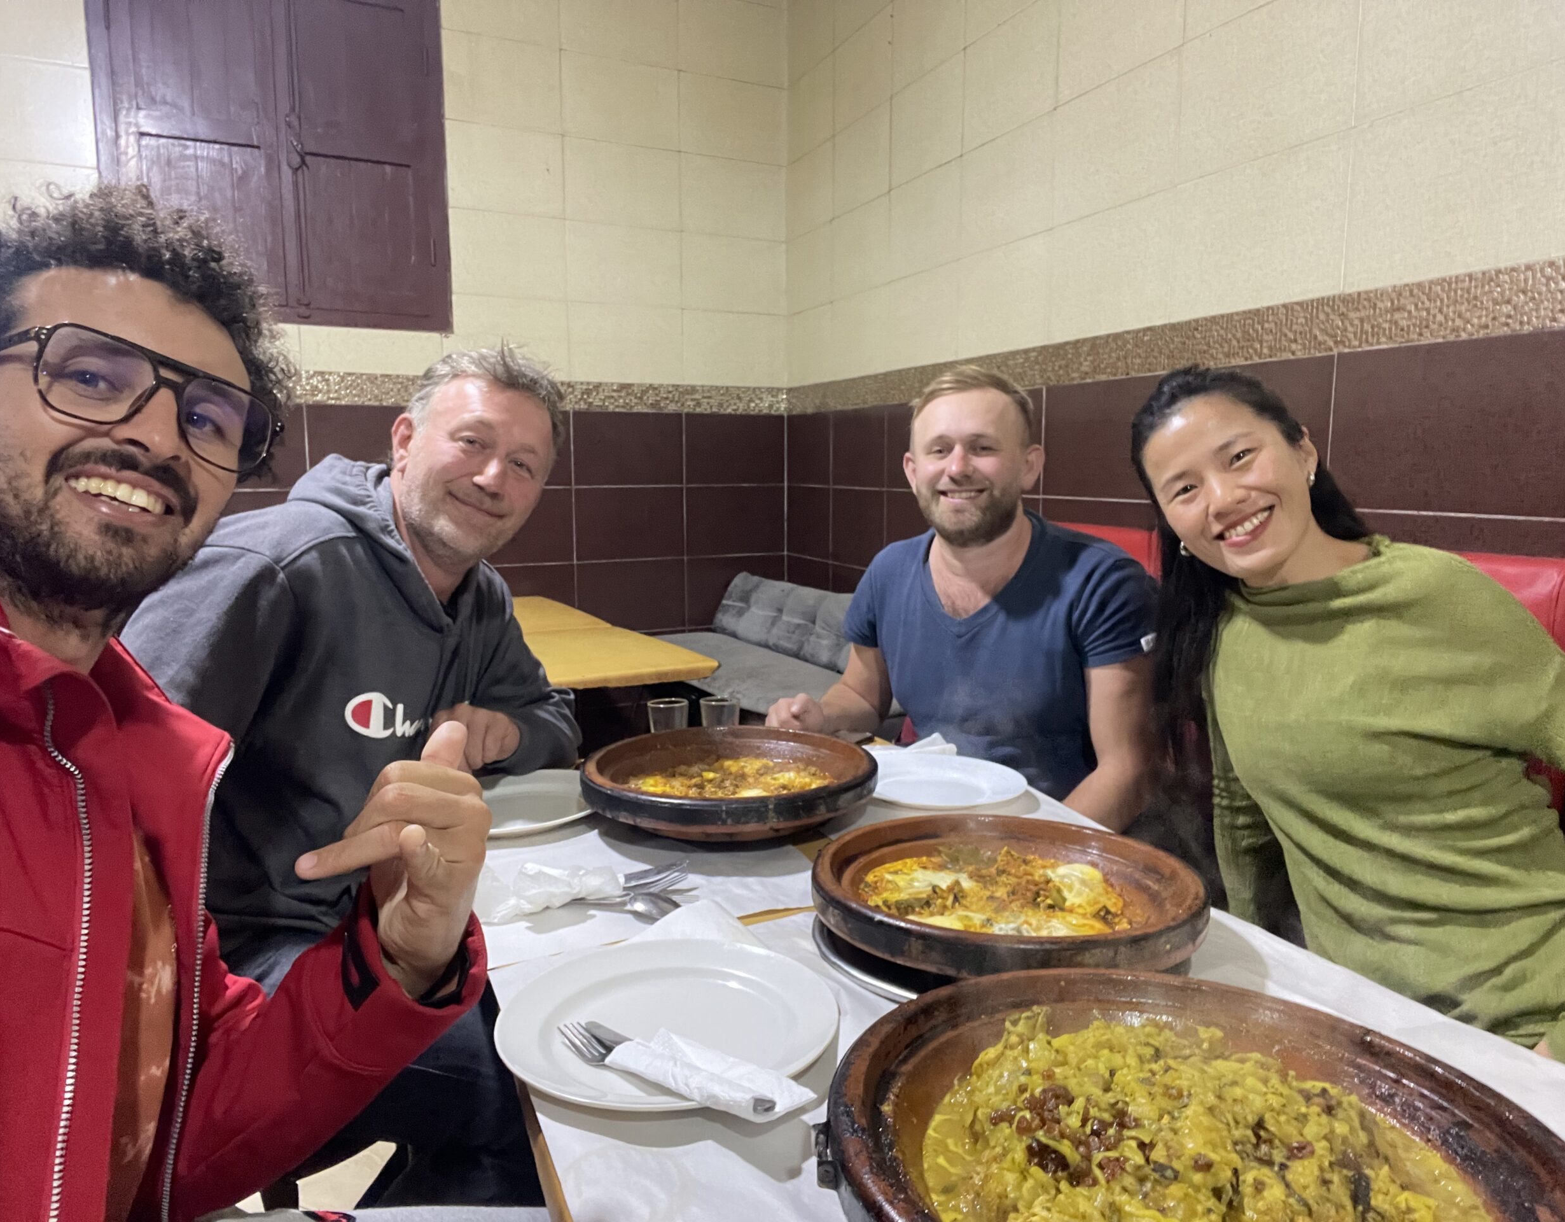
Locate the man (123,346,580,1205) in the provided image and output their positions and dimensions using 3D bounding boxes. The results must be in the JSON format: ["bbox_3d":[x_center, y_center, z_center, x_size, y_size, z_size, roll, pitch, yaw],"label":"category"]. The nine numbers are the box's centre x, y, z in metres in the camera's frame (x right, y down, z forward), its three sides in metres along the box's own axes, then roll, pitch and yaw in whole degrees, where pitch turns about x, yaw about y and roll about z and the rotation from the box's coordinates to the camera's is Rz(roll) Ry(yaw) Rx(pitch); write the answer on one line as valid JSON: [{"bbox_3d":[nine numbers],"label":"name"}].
[{"bbox_3d":[-0.470,0.363,1.260,0.700,1.305,0.570,5,9,32],"label":"man"}]

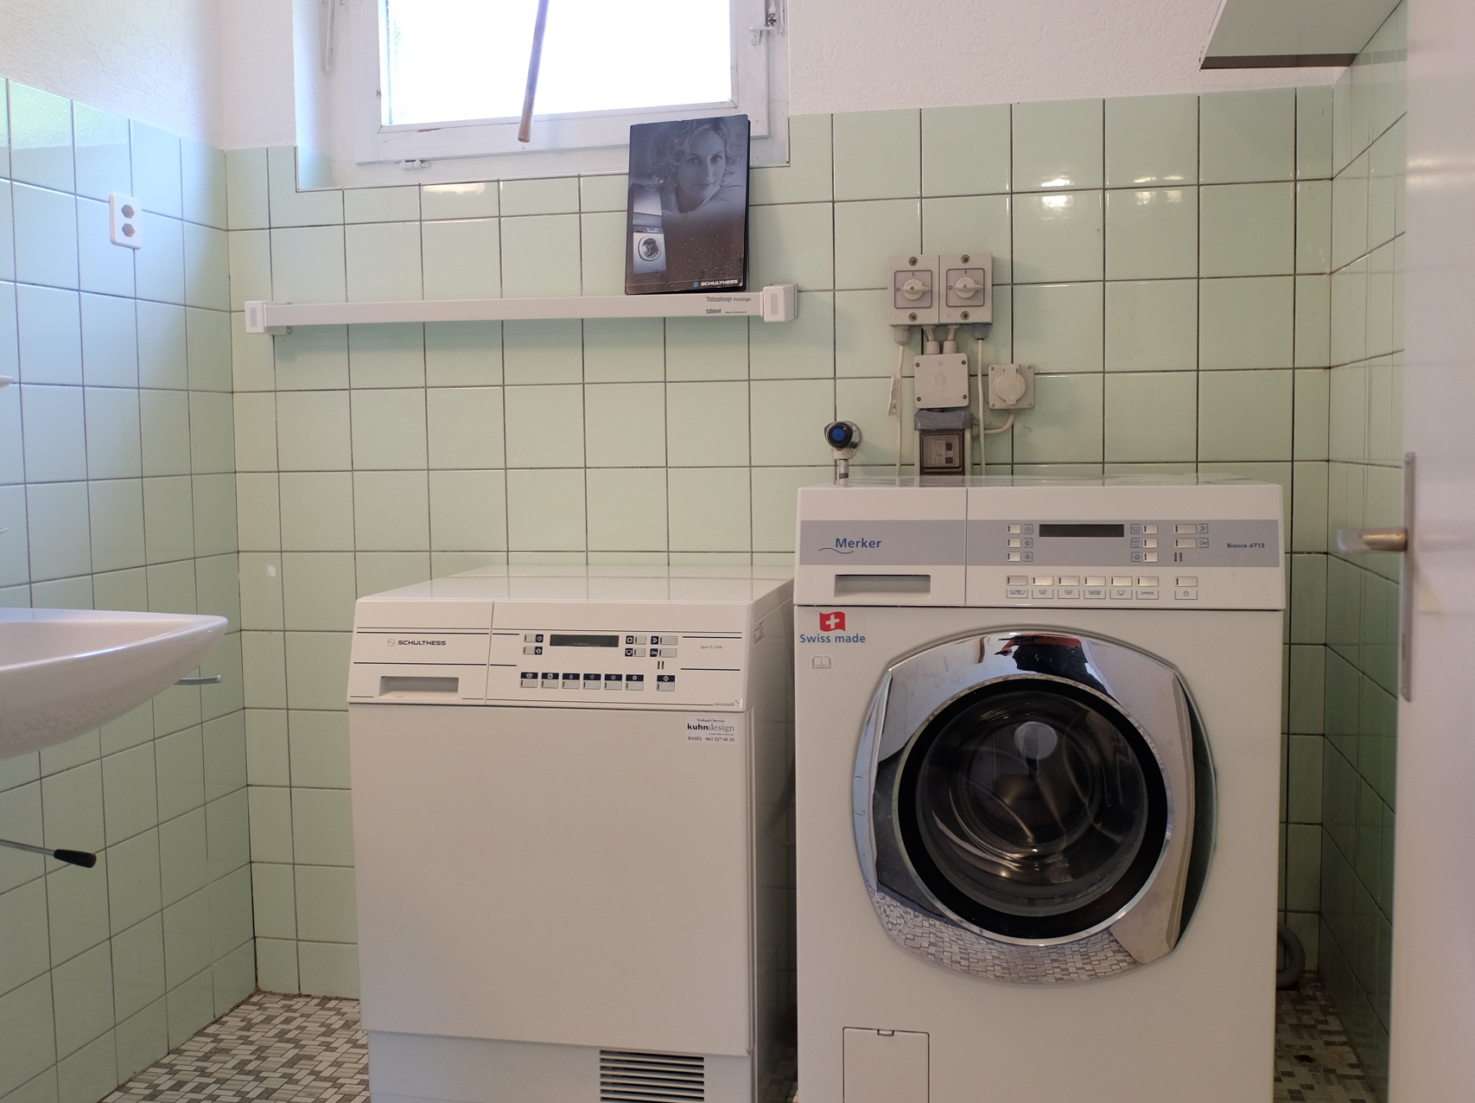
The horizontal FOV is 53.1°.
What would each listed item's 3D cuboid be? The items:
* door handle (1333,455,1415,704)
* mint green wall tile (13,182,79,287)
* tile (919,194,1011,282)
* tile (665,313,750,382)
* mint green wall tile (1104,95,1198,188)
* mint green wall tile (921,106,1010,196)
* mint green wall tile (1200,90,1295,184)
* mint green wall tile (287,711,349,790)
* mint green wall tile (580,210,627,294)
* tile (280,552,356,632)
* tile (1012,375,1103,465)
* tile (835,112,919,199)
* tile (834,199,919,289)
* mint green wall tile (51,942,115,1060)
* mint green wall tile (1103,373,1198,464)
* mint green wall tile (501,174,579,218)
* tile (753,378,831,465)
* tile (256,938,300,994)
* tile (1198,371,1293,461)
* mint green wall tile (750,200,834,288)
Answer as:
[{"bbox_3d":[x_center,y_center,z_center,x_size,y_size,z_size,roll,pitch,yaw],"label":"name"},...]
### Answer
[{"bbox_3d":[0.482,0.023,1.099,0.058,0.190,0.125,0,5,12],"label":"door handle"},{"bbox_3d":[-1.065,-0.484,2.261,0.010,0.149,0.149,0,4,11],"label":"mint green wall tile"},{"bbox_3d":[0.389,-0.523,2.498,0.149,0.149,0.010,0,4,12],"label":"tile"},{"bbox_3d":[-0.053,-0.374,2.602,0.149,0.149,0.010,0,4,12],"label":"tile"},{"bbox_3d":[0.679,-0.670,2.412,0.148,0.148,0.010,0,5,11],"label":"mint green wall tile"},{"bbox_3d":[0.392,-0.681,2.521,0.150,0.144,0.010,0,4,12],"label":"mint green wall tile"},{"bbox_3d":[0.824,-0.668,2.380,0.148,0.143,0.008,0,5,11],"label":"mint green wall tile"},{"bbox_3d":[-0.776,0.375,2.793,0.150,0.150,0.010,0,5,12],"label":"mint green wall tile"},{"bbox_3d":[-0.203,-0.522,2.600,0.148,0.148,0.008,0,5,11],"label":"mint green wall tile"},{"bbox_3d":[-0.785,0.076,2.789,0.149,0.149,0.010,0,4,12],"label":"tile"},{"bbox_3d":[0.536,-0.223,2.475,0.148,0.148,0.008,0,5,11],"label":"tile"},{"bbox_3d":[0.242,-0.682,2.552,0.150,0.145,0.010,0,4,12],"label":"tile"},{"bbox_3d":[0.241,-0.524,2.529,0.149,0.149,0.010,0,4,12],"label":"tile"},{"bbox_3d":[-1.062,0.728,2.387,0.010,0.150,0.150,0,4,11],"label":"mint green wall tile"},{"bbox_3d":[0.684,-0.221,2.444,0.150,0.150,0.010,0,5,12],"label":"mint green wall tile"},{"bbox_3d":[-0.357,-0.642,2.678,0.150,0.062,0.010,0,4,12],"label":"mint green wall tile"},{"bbox_3d":[0.096,-0.224,2.565,0.148,0.148,0.008,0,5,11],"label":"tile"},{"bbox_3d":[-0.886,0.799,2.850,0.088,0.103,0.010,0,5,12],"label":"tile"},{"bbox_3d":[0.831,-0.221,2.413,0.147,0.147,0.010,0,5,12],"label":"tile"},{"bbox_3d":[0.092,-0.521,2.543,0.147,0.147,0.010,0,5,12],"label":"mint green wall tile"}]

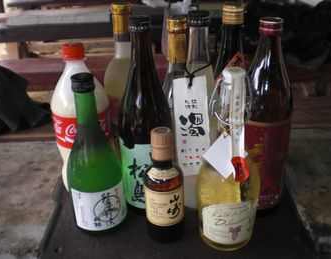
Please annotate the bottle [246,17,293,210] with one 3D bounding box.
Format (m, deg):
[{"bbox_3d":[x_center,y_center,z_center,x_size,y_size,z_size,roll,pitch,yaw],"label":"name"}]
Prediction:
[{"bbox_3d":[0.148,-0.016,0.576,0.084,0.294,0.084,13,31,27],"label":"bottle"}]

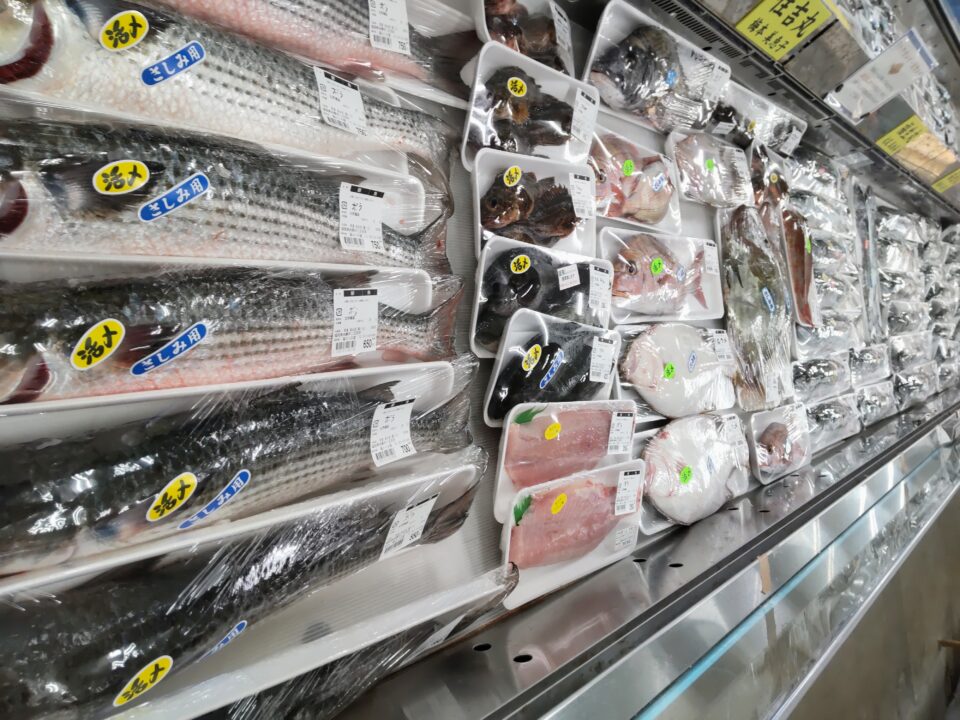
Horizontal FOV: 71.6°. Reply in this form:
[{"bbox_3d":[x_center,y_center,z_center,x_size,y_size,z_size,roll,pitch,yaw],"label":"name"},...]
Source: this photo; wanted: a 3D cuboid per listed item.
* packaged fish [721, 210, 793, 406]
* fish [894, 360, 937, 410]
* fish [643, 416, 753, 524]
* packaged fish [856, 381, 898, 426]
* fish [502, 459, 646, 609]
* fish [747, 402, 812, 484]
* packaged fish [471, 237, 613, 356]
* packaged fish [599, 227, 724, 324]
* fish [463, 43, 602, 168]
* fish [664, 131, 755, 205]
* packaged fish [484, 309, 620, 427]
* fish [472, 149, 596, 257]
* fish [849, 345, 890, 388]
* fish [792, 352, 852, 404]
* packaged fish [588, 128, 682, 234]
[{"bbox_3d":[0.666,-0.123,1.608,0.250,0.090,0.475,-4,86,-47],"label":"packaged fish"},{"bbox_3d":[1.499,0.072,2.264,0.420,0.044,0.107,-4,89,-47],"label":"fish"},{"bbox_3d":[0.436,0.205,1.319,0.420,0.060,0.180,-4,86,-47],"label":"fish"},{"bbox_3d":[1.449,0.162,2.429,0.400,0.042,0.120,-4,86,-47],"label":"packaged fish"},{"bbox_3d":[0.144,0.241,0.980,0.323,0.035,0.160,-3,100,-46],"label":"fish"},{"bbox_3d":[0.564,0.151,1.251,0.286,0.038,0.126,-3,84,-47],"label":"fish"},{"bbox_3d":[0.071,-0.061,0.715,0.232,0.042,0.114,-1,101,-48],"label":"packaged fish"},{"bbox_3d":[0.391,-0.165,1.341,0.465,0.052,0.169,-7,91,-47],"label":"packaged fish"},{"bbox_3d":[0.076,-0.353,1.009,0.042,0.168,0.272,21,17,40],"label":"fish"},{"bbox_3d":[0.377,-0.303,1.077,0.299,0.045,0.102,-11,91,-47],"label":"fish"},{"bbox_3d":[0.108,0.020,0.976,0.284,0.042,0.158,8,97,-49],"label":"packaged fish"},{"bbox_3d":[0.081,-0.220,0.991,0.271,0.042,0.150,-10,107,-46],"label":"fish"},{"bbox_3d":[1.012,0.011,1.726,0.365,0.042,0.091,-5,92,-47],"label":"fish"},{"bbox_3d":[0.745,0.036,1.443,0.365,0.042,0.091,-5,91,-47],"label":"fish"},{"bbox_3d":[0.195,-0.228,0.878,0.266,0.041,0.111,-5,88,-48],"label":"packaged fish"}]

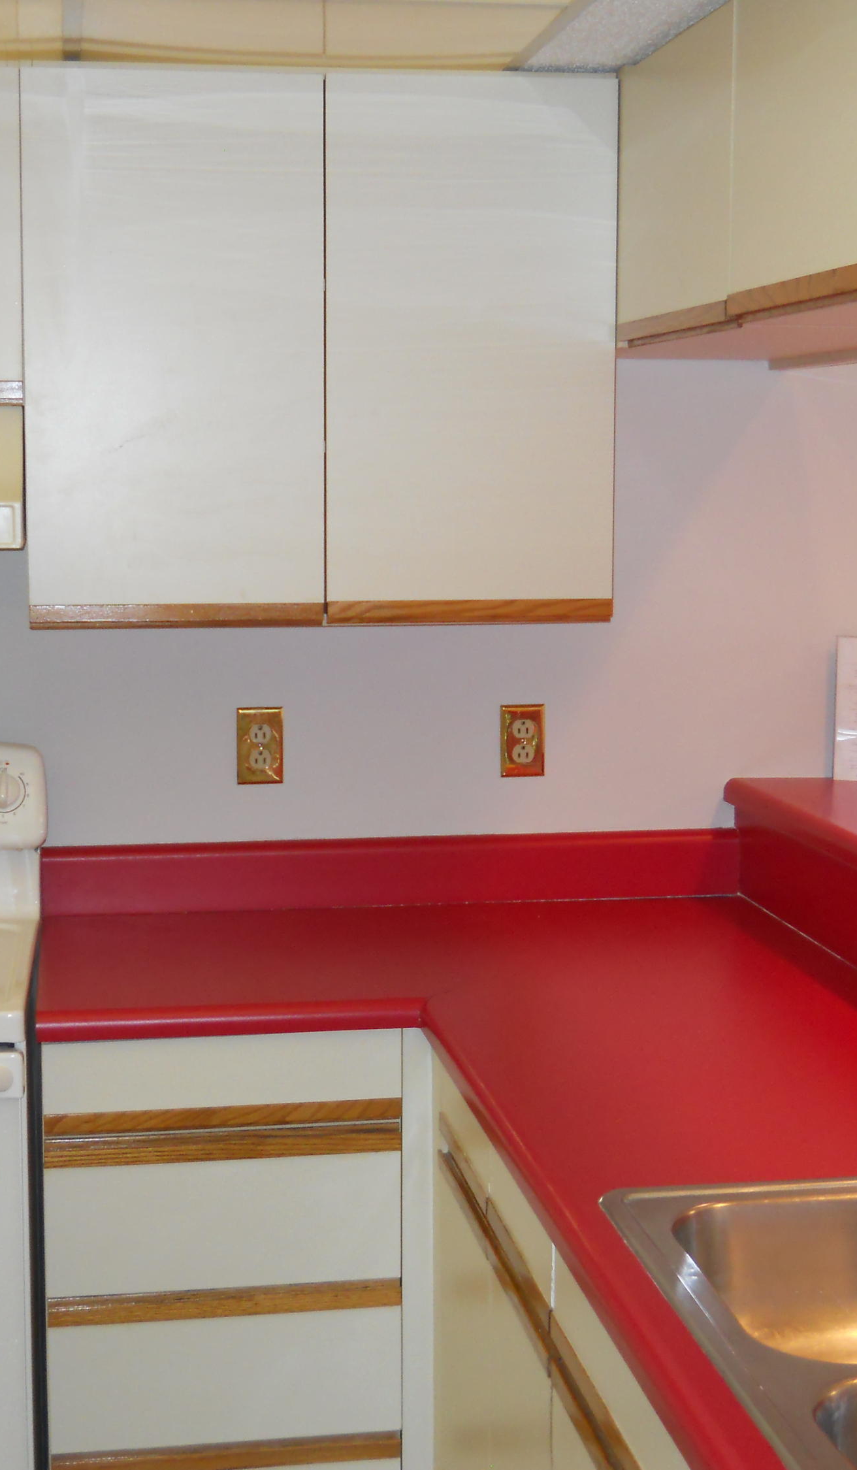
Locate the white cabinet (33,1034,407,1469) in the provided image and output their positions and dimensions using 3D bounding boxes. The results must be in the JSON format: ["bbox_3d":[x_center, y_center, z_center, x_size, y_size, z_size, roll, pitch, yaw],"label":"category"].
[{"bbox_3d":[-0.308,0.756,2.972,0.456,0.840,0.610,-1,7,-9],"label":"white cabinet"}]

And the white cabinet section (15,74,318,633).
[{"bbox_3d":[-0.364,-0.534,2.965,0.403,0.742,0.331,-1,7,-9],"label":"white cabinet section"}]

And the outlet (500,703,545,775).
[{"bbox_3d":[0.147,0.009,3.259,0.070,0.114,0.009,-1,7,-9],"label":"outlet"}]

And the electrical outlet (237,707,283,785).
[{"bbox_3d":[-0.256,0.017,3.193,0.070,0.116,0.009,-1,7,-9],"label":"electrical outlet"}]

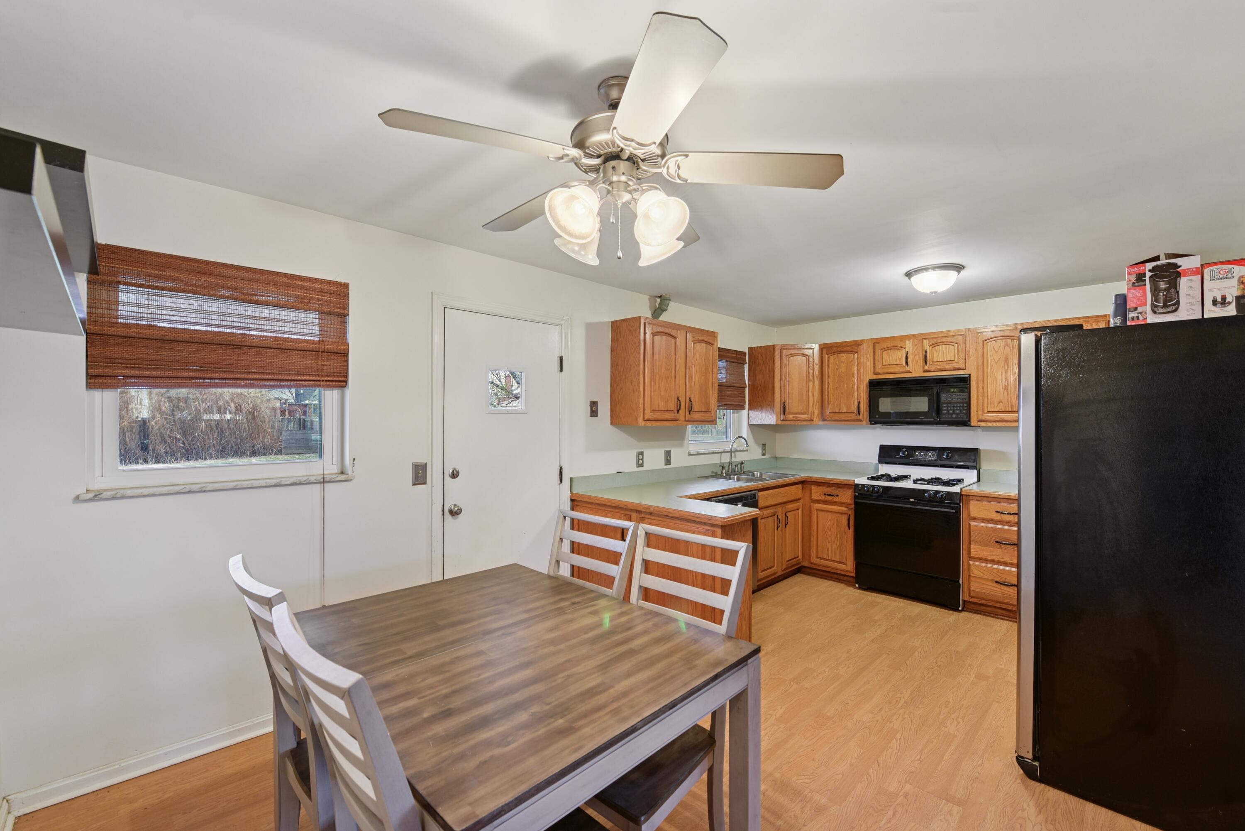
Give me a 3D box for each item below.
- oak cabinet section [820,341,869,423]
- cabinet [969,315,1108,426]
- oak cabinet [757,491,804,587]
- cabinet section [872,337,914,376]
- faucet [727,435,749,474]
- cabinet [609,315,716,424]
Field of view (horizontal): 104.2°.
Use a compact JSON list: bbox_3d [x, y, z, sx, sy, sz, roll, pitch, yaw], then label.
[{"bbox_3d":[2.161,-0.296,4.620,0.330,0.770,0.427,1,0,-43],"label":"oak cabinet section"},{"bbox_3d":[3.167,-0.302,3.681,0.320,0.779,0.797,0,0,-44],"label":"cabinet"},{"bbox_3d":[1.164,1.005,4.394,0.790,0.825,0.610,1,-1,-44],"label":"oak cabinet"},{"bbox_3d":[2.453,-0.504,4.310,0.330,0.346,0.355,1,0,-43],"label":"cabinet section"},{"bbox_3d":[1.081,0.371,4.562,0.070,0.357,0.220,1,-1,-44],"label":"faucet"},{"bbox_3d":[0.367,-0.308,3.855,0.933,0.775,0.320,1,-1,-44],"label":"cabinet"}]

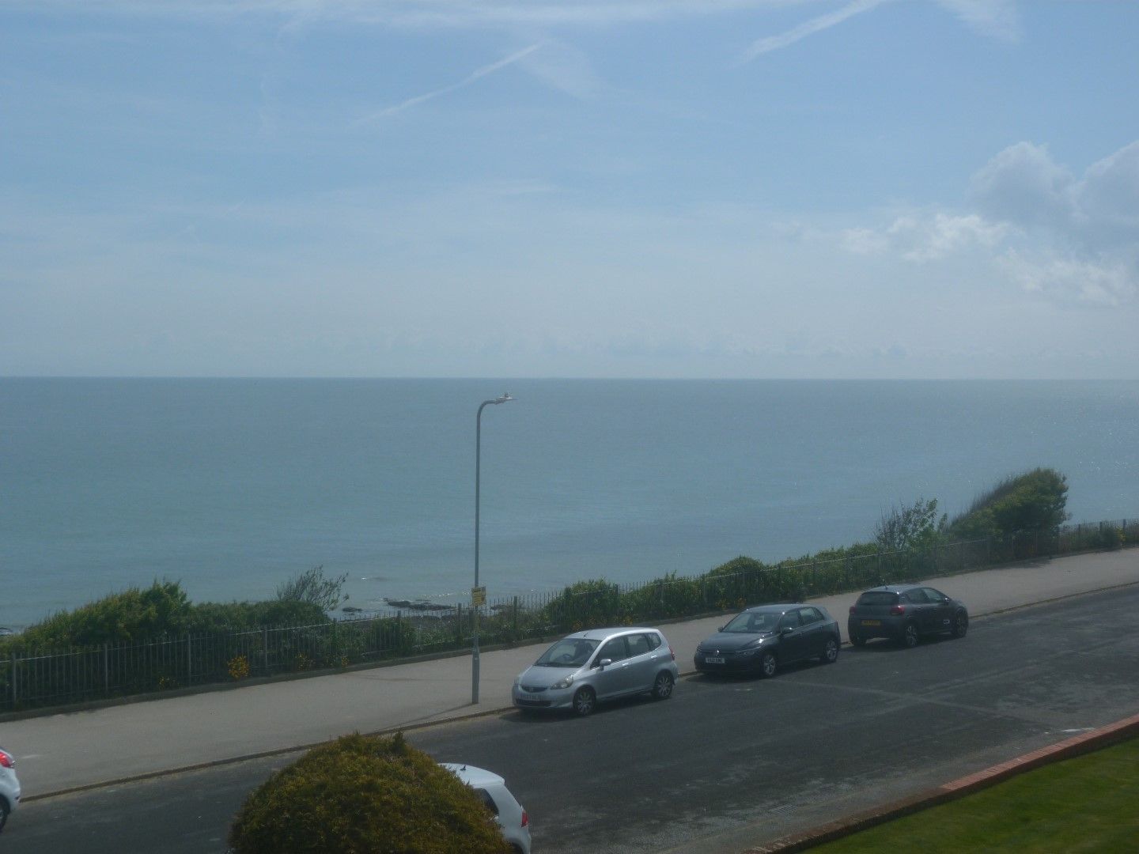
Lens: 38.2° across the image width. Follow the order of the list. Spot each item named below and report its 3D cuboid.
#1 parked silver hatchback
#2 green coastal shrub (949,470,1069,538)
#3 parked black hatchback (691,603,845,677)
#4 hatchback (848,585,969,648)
[{"bbox_3d":[0.577,5.174,35.104,3.845,1.525,1.715,-1,1,-44],"label":"parked silver hatchback"},{"bbox_3d":[17.099,3.077,63.933,4.300,3.000,3.400,-2,3,-45],"label":"green coastal shrub"},{"bbox_3d":[4.820,5.063,39.486,1.829,1.465,4.284,0,1,42],"label":"parked black hatchback"},{"bbox_3d":[9.048,4.902,43.592,1.789,1.480,3.996,0,1,43],"label":"hatchback"}]

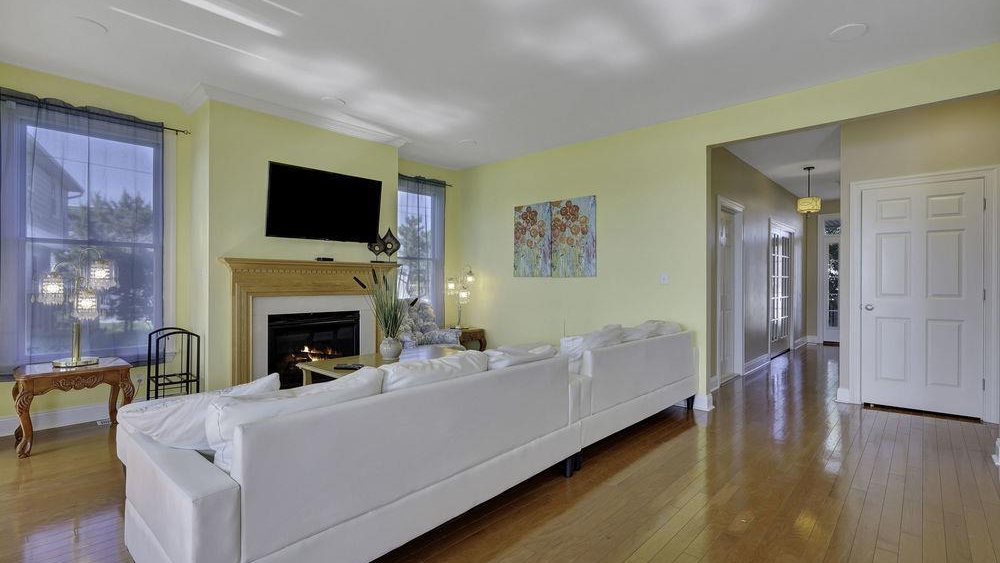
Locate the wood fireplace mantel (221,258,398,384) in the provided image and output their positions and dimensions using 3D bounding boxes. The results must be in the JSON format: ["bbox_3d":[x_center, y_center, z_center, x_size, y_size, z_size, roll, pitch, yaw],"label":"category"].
[{"bbox_3d":[-1.764,0.480,4.390,0.190,1.340,1.740,1,0,43],"label":"wood fireplace mantel"}]

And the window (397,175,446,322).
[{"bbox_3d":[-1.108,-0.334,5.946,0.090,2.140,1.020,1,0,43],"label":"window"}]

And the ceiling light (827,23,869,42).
[{"bbox_3d":[2.195,-1.572,2.803,0.200,0.030,0.200,0,0,43],"label":"ceiling light"}]

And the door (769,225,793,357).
[{"bbox_3d":[4.608,0.180,7.325,0.045,2.030,1.470,0,0,43],"label":"door"}]

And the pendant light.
[{"bbox_3d":[4.189,-1.215,6.023,0.280,0.660,0.280,0,0,43],"label":"pendant light"}]

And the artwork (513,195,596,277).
[{"bbox_3d":[0.629,-0.501,5.335,1.210,0.900,0.030,0,0,43],"label":"artwork"}]

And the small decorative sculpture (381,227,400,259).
[{"bbox_3d":[-1.225,-0.388,4.960,0.070,0.390,0.250,1,0,43],"label":"small decorative sculpture"}]

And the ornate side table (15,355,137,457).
[{"bbox_3d":[-3.078,0.881,3.215,0.510,0.535,0.590,1,0,43],"label":"ornate side table"}]

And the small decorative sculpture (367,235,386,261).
[{"bbox_3d":[-1.326,-0.355,4.822,0.070,0.320,0.215,1,0,43],"label":"small decorative sculpture"}]

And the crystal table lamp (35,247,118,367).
[{"bbox_3d":[-3.199,0.186,3.359,0.420,0.910,0.460,0,0,43],"label":"crystal table lamp"}]

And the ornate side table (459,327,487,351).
[{"bbox_3d":[-0.571,0.884,5.819,0.520,0.530,0.580,1,0,43],"label":"ornate side table"}]

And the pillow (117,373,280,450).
[{"bbox_3d":[-1.213,0.530,1.833,0.560,0.180,0.430,0,25,-47],"label":"pillow"}]

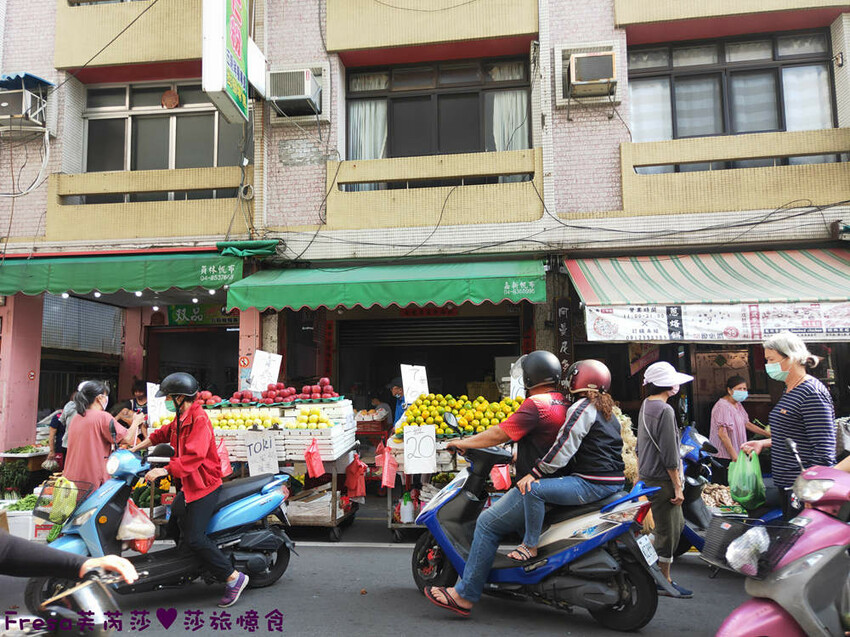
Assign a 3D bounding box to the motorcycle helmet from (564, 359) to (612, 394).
[{"bbox_3d":[1.016,0.358,3.531,0.275,0.235,0.250,-4,-6,30],"label":"motorcycle helmet"}]

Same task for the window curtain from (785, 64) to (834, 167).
[{"bbox_3d":[5.872,-3.082,8.657,0.756,1.646,0.090,-1,-5,7],"label":"window curtain"}]

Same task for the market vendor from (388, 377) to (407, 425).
[{"bbox_3d":[-0.249,1.422,6.680,0.420,1.465,0.500,3,-6,-35],"label":"market vendor"}]

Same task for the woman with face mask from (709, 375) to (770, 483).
[{"bbox_3d":[2.829,1.230,5.111,0.420,1.430,0.500,-5,-6,41],"label":"woman with face mask"}]

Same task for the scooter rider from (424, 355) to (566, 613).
[{"bbox_3d":[0.471,1.020,3.616,0.850,1.610,0.620,-3,-5,25],"label":"scooter rider"}]

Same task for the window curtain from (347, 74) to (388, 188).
[{"bbox_3d":[-0.973,-3.106,9.726,0.704,2.332,0.130,-1,-5,7],"label":"window curtain"}]

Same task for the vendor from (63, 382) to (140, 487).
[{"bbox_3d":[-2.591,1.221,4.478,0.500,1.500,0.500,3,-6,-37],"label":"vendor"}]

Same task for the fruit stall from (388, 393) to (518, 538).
[{"bbox_3d":[0.393,1.400,5.575,1.391,1.300,1.080,-1,-5,7],"label":"fruit stall"}]

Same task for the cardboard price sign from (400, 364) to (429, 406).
[{"bbox_3d":[-0.109,0.691,5.868,0.280,0.410,0.020,-7,-8,6],"label":"cardboard price sign"}]

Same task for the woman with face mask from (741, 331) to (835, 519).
[{"bbox_3d":[1.900,0.913,2.951,0.480,1.660,0.460,-2,-5,18],"label":"woman with face mask"}]

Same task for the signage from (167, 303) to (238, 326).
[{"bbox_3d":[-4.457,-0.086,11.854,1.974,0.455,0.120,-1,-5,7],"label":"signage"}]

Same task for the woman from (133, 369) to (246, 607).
[{"bbox_3d":[-1.686,1.170,4.072,0.720,1.558,0.570,1,-5,-15],"label":"woman"}]

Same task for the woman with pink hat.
[{"bbox_3d":[1.710,1.100,4.029,0.360,1.595,0.430,1,-5,-21],"label":"woman with pink hat"}]

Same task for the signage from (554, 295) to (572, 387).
[{"bbox_3d":[1.984,0.473,8.090,0.260,1.560,0.050,-2,-5,7],"label":"signage"}]

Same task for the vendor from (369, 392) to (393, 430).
[{"bbox_3d":[-0.741,1.807,9.232,0.600,1.152,0.500,0,-5,-15],"label":"vendor"}]

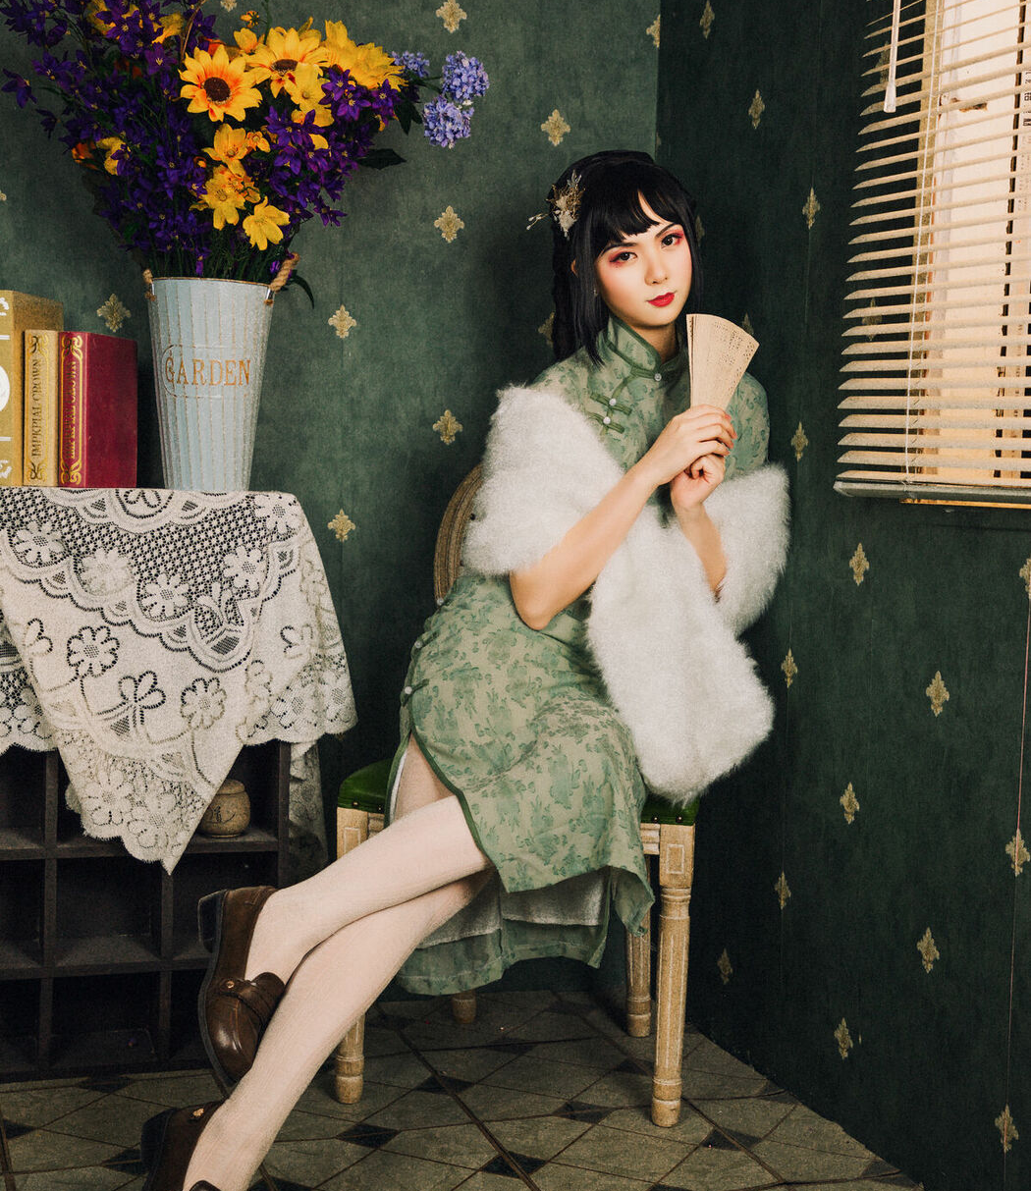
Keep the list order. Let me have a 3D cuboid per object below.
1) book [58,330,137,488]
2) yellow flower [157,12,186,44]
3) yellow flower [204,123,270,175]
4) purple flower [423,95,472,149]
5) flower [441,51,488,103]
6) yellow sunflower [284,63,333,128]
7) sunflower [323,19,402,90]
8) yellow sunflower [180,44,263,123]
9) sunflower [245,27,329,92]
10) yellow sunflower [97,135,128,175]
[{"bbox_3d":[-0.590,-0.260,2.740,0.044,0.212,0.152,3,5,15],"label":"book"},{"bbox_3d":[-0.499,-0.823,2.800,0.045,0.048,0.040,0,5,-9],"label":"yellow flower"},{"bbox_3d":[-0.381,-0.611,2.640,0.087,0.070,0.050,1,5,-7],"label":"yellow flower"},{"bbox_3d":[-0.094,-0.666,2.720,0.069,0.072,0.066,0,5,-10],"label":"purple flower"},{"bbox_3d":[-0.072,-0.732,2.730,0.068,0.073,0.066,0,5,-10],"label":"flower"},{"bbox_3d":[-0.283,-0.683,2.640,0.067,0.085,0.045,0,-5,-10],"label":"yellow sunflower"},{"bbox_3d":[-0.212,-0.750,2.680,0.098,0.092,0.060,-1,-6,-22],"label":"sunflower"},{"bbox_3d":[-0.404,-0.702,2.650,0.113,0.106,0.045,0,0,-10],"label":"yellow sunflower"},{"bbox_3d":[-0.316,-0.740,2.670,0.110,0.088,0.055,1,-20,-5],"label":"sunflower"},{"bbox_3d":[-0.557,-0.608,2.670,0.048,0.056,0.040,3,1,15],"label":"yellow sunflower"}]

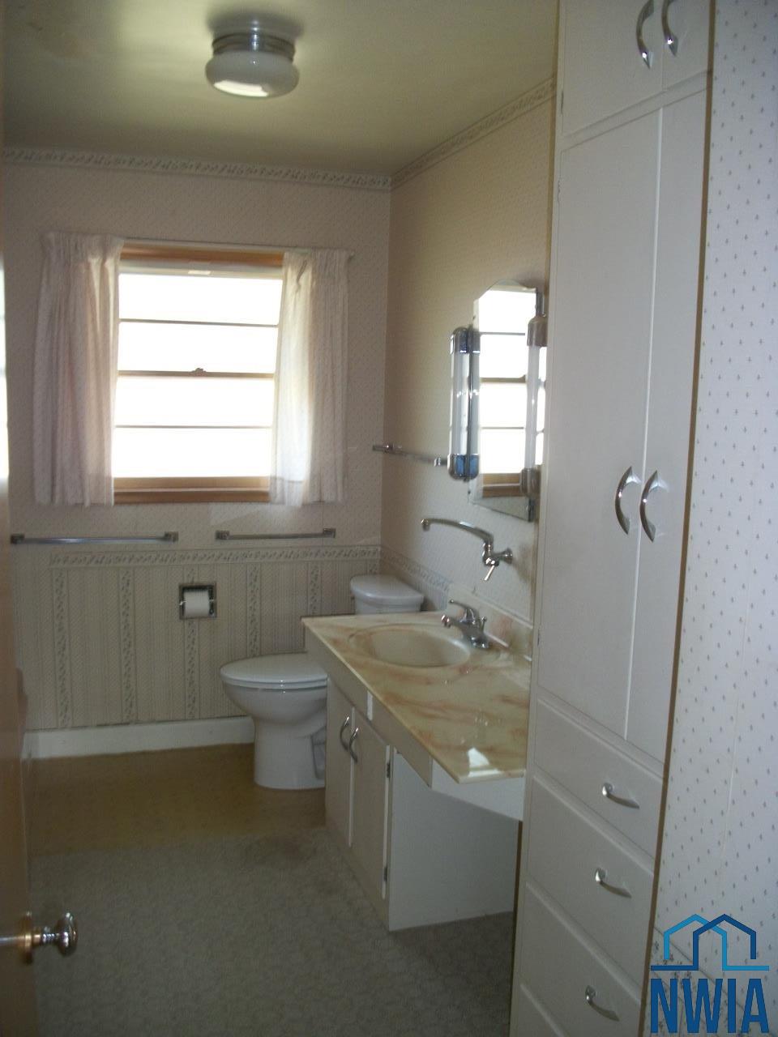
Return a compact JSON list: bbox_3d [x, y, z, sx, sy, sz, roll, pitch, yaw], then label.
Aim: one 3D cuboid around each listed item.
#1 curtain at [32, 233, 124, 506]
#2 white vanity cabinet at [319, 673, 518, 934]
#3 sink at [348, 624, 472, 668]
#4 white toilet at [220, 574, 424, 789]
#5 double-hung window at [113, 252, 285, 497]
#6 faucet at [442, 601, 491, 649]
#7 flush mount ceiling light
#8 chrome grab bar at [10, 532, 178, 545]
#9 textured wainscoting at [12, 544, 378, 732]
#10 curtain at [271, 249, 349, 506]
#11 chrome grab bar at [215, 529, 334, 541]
[{"bbox_3d":[-1.192,-0.559,3.671,0.350,1.057,0.080,-1,8,-18],"label":"curtain"},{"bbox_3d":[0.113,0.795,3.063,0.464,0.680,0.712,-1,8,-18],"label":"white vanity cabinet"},{"bbox_3d":[0.062,0.457,2.964,0.360,0.144,0.470,-1,8,-18],"label":"sink"},{"bbox_3d":[-0.297,0.645,3.861,0.730,0.750,0.430,-1,8,-18],"label":"white toilet"},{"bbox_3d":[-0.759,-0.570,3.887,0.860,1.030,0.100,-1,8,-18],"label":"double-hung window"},{"bbox_3d":[0.242,0.320,2.977,0.155,0.134,0.140,-1,8,-18],"label":"faucet"},{"bbox_3d":[-0.332,-1.120,2.354,0.236,0.156,0.236,-1,8,-18],"label":"flush mount ceiling light"},{"bbox_3d":[-1.161,0.080,3.800,0.655,0.042,0.070,-1,8,-18],"label":"chrome grab bar"},{"bbox_3d":[-0.780,0.494,4.013,1.566,0.741,0.030,-1,8,-18],"label":"textured wainscoting"},{"bbox_3d":[-0.322,-0.580,3.957,0.315,1.060,0.080,-1,8,-18],"label":"curtain"},{"bbox_3d":[-0.472,0.068,4.027,0.503,0.042,0.070,-1,8,-18],"label":"chrome grab bar"}]

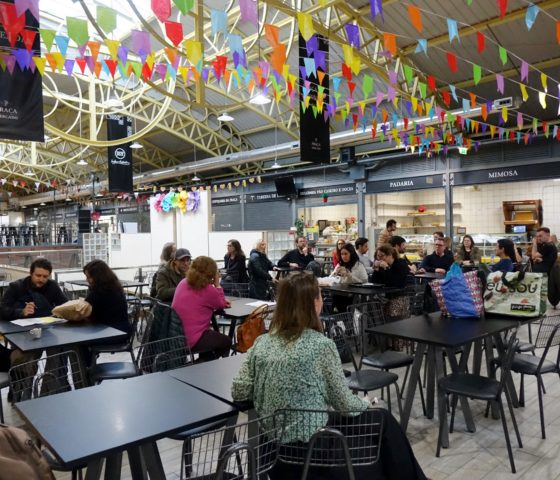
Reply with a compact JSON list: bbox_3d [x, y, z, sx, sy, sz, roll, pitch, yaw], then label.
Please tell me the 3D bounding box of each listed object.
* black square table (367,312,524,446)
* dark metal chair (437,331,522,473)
[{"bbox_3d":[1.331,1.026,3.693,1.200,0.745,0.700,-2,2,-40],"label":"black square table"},{"bbox_3d":[1.315,0.986,3.180,0.500,0.830,0.430,0,2,31],"label":"dark metal chair"}]

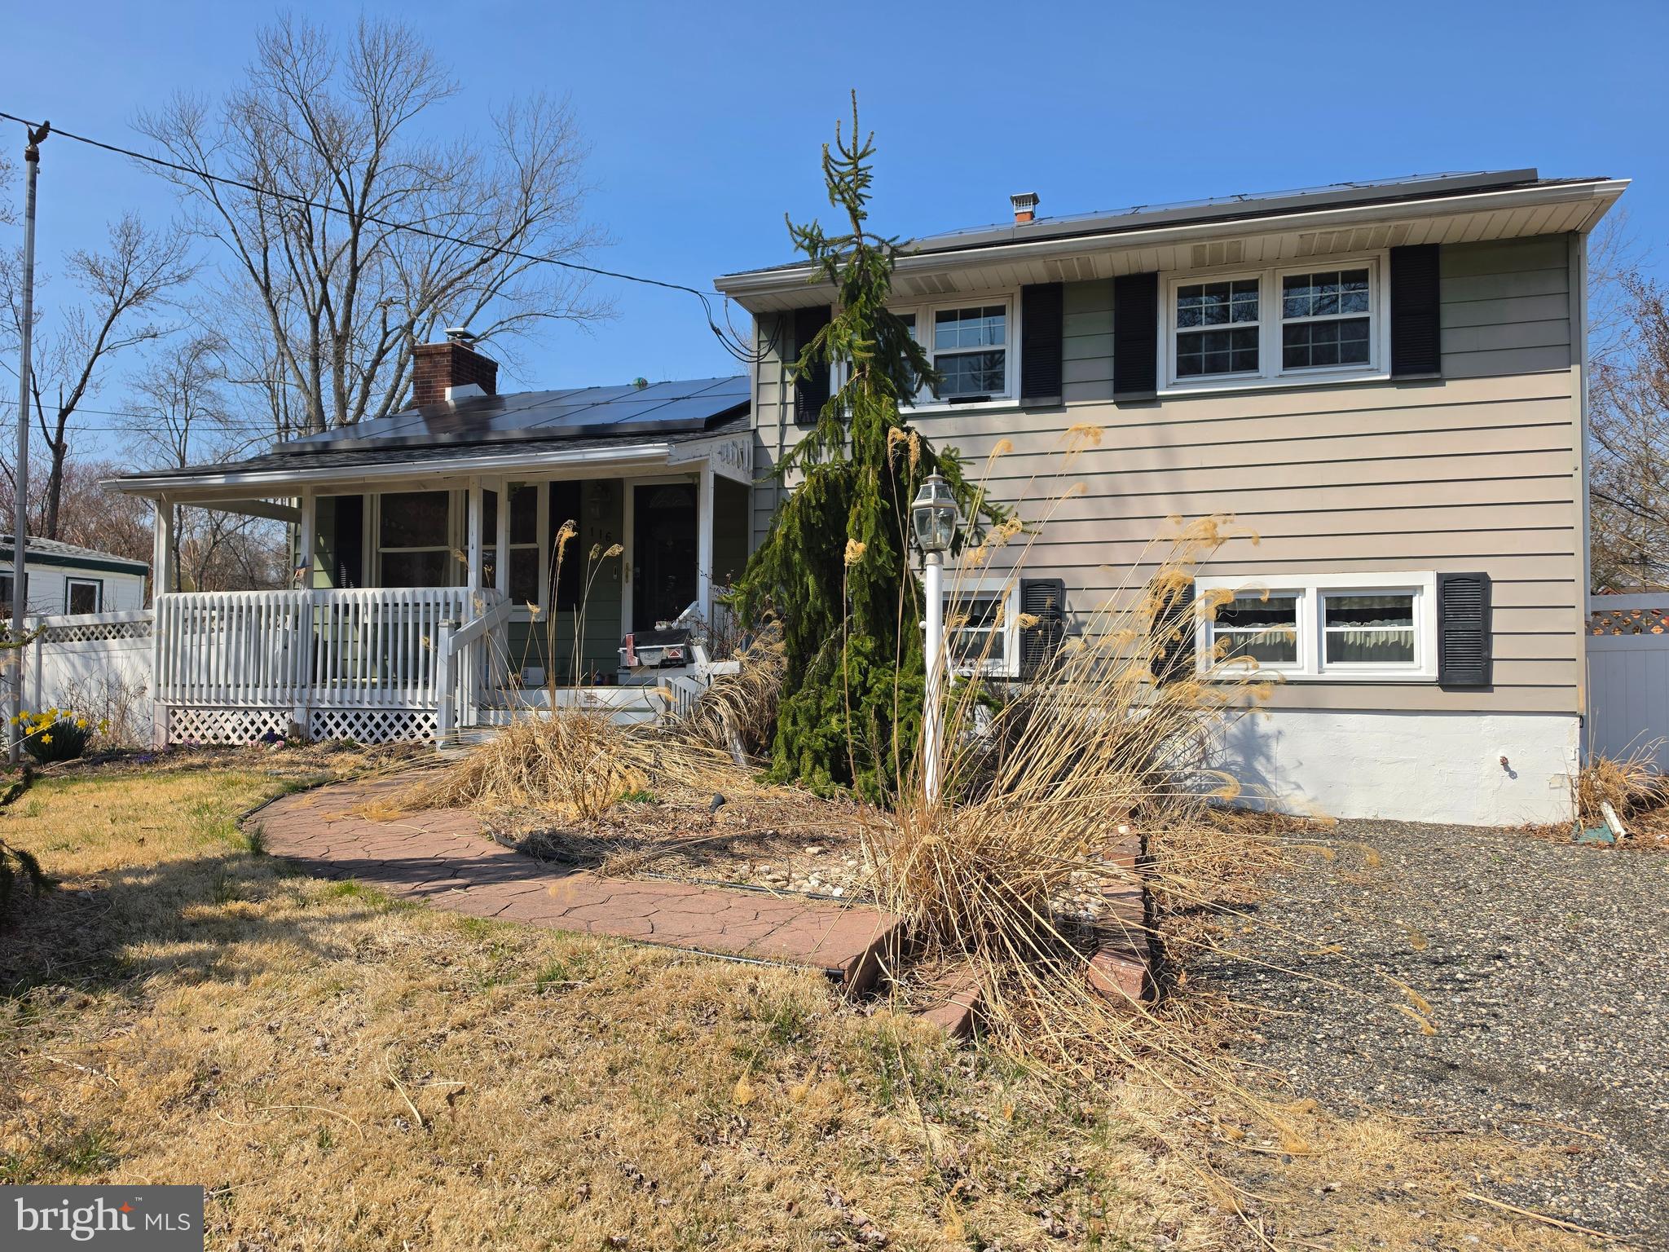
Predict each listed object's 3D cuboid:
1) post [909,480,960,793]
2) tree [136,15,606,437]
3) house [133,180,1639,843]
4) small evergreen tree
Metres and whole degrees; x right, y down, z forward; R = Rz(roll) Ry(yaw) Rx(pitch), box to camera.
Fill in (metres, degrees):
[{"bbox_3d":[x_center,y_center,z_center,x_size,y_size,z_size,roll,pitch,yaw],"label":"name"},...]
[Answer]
[{"bbox_3d":[0.552,0.136,6.100,0.250,1.960,0.250,0,-2,17],"label":"post"},{"bbox_3d":[-10.420,-6.048,25.000,10.500,15.800,10.000,0,-2,17],"label":"tree"},{"bbox_3d":[0.484,-1.412,13.561,13.500,6.150,9.200,0,-2,17],"label":"house"},{"bbox_3d":[0.218,-1.269,7.900,1.900,5.000,1.900,0,-2,17],"label":"small evergreen tree"}]

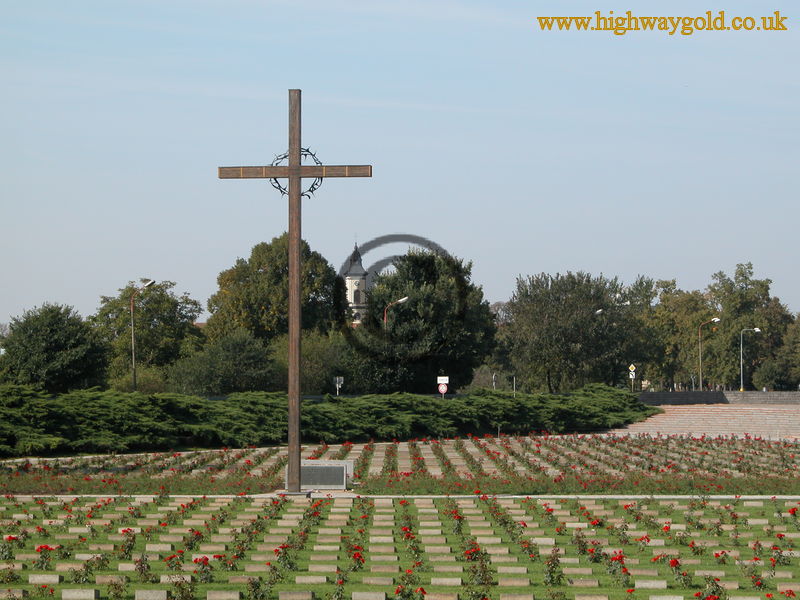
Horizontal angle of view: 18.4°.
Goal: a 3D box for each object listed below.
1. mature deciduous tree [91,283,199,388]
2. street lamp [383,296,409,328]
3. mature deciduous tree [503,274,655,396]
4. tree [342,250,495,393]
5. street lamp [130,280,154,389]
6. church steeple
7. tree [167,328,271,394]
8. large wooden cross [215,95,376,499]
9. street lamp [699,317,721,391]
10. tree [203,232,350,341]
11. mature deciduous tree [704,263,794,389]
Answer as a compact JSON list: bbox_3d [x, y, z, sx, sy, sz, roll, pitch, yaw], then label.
[{"bbox_3d":[-20.196,3.058,197.008,8.920,9.230,8.600,0,-2,0],"label":"mature deciduous tree"},{"bbox_3d":[-0.231,3.934,189.964,2.000,8.410,0.350,-1,-2,34],"label":"street lamp"},{"bbox_3d":[17.957,3.284,246.027,15.120,12.040,13.000,0,-2,0],"label":"mature deciduous tree"},{"bbox_3d":[1.475,2.193,197.016,12.000,12.290,11.500,0,-2,0],"label":"tree"},{"bbox_3d":[-18.170,2.760,175.005,1.950,8.350,0.380,-1,-2,30],"label":"street lamp"},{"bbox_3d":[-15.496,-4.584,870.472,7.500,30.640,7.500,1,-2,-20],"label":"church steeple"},{"bbox_3d":[-13.787,4.834,190.945,8.190,5.270,7.500,0,-2,0],"label":"tree"},{"bbox_3d":[-3.140,-0.272,74.121,4.600,12.110,0.380,0,-2,9],"label":"large wooden cross"},{"bbox_3d":[35.199,6.257,280.948,2.450,8.430,0.400,-1,-2,22],"label":"street lamp"},{"bbox_3d":[-10.737,1.481,213.042,12.300,14.610,12.000,0,-2,0],"label":"tree"},{"bbox_3d":[45.511,3.478,322.063,11.720,16.730,11.000,0,-2,0],"label":"mature deciduous tree"}]

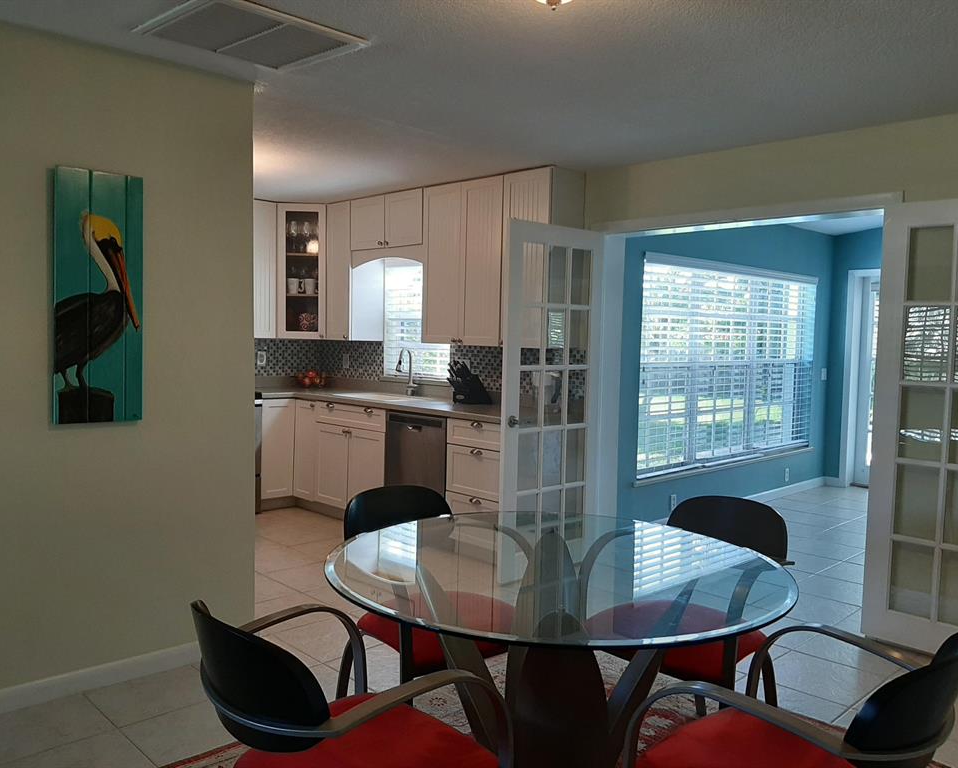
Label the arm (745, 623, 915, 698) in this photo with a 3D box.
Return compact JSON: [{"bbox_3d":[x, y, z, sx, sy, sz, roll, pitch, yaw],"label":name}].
[{"bbox_3d":[0.882,0.738,1.935,0.120,0.210,0.410,-2,5,-41],"label":"arm"}]

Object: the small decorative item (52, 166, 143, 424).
[{"bbox_3d":[-1.425,-0.321,2.900,0.030,0.925,0.315,5,5,41],"label":"small decorative item"}]

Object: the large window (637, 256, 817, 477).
[{"bbox_3d":[2.108,-0.150,6.113,0.090,1.460,3.000,5,5,43],"label":"large window"}]

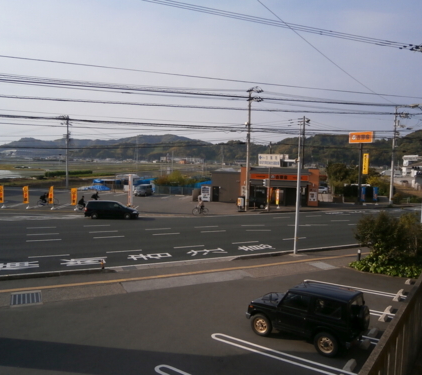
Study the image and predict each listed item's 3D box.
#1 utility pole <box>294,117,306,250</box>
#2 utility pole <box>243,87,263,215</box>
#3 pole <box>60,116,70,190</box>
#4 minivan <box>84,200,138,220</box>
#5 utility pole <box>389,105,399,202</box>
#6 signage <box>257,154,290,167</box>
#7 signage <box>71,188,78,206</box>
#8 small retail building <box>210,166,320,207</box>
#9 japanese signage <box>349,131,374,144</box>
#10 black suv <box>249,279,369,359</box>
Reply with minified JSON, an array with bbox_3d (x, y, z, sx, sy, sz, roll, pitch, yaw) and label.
[{"bbox_3d":[5.045,-0.011,21.612,0.200,7.850,0.200,0,4,-24],"label":"utility pole"},{"bbox_3d":[4.321,-4.003,39.846,0.800,13.380,1.900,0,4,-24],"label":"utility pole"},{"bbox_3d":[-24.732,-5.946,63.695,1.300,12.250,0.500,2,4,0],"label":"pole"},{"bbox_3d":[-8.822,1.982,33.748,4.750,1.630,1.790,1,4,-9],"label":"minivan"},{"bbox_3d":[25.629,-4.455,52.536,0.450,13.580,0.450,2,4,0],"label":"utility pole"},{"bbox_3d":[10.314,-4.440,62.481,1.600,2.100,6.400,0,4,-24],"label":"signage"},{"bbox_3d":[-14.005,0.995,38.525,0.600,1.820,0.100,1,4,-10],"label":"signage"},{"bbox_3d":[7.856,-0.454,53.807,13.900,4.650,10.000,2,4,10],"label":"small retail building"},{"bbox_3d":[20.334,-6.710,50.800,0.420,1.500,4.000,0,4,-24],"label":"japanese signage"},{"bbox_3d":[2.897,3.851,11.524,3.400,1.680,1.440,4,5,35],"label":"black suv"}]

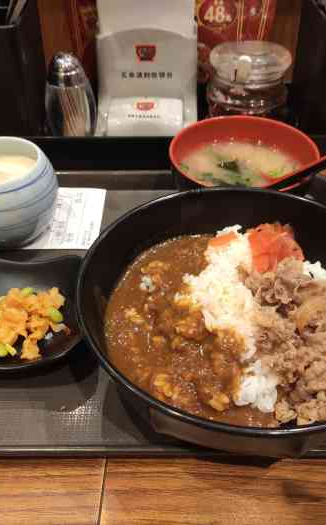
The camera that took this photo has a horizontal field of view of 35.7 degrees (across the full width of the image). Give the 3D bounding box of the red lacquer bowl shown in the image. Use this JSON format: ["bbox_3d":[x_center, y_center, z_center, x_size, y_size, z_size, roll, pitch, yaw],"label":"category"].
[{"bbox_3d":[0.066,-0.068,0.434,0.123,0.063,0.123,0,43,0],"label":"red lacquer bowl"}]

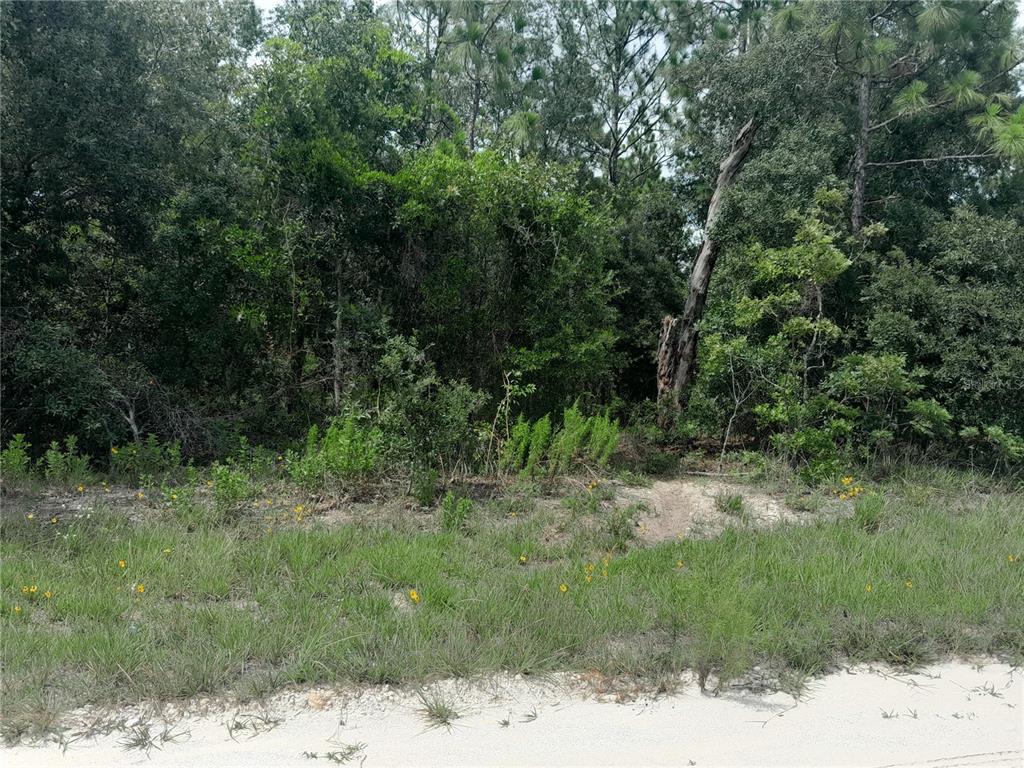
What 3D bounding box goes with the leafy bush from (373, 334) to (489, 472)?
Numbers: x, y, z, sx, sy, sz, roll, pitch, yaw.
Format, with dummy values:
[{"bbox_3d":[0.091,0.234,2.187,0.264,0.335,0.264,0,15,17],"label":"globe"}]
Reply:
[{"bbox_3d":[-1.041,0.249,10.200,1.425,1.695,1.300,0,1,0],"label":"leafy bush"}]

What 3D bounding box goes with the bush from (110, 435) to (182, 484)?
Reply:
[{"bbox_3d":[-4.485,0.926,9.800,0.863,0.599,0.750,0,1,0],"label":"bush"}]

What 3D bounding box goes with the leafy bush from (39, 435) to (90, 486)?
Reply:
[{"bbox_3d":[-5.367,0.932,9.600,0.591,0.591,0.550,0,1,0],"label":"leafy bush"}]

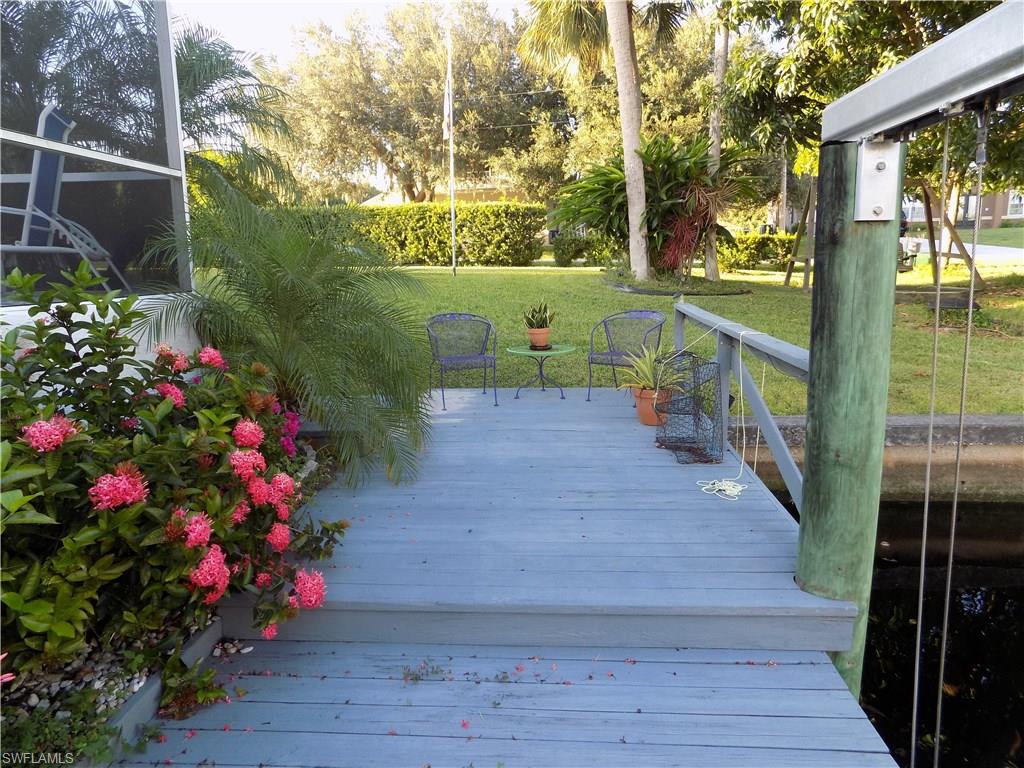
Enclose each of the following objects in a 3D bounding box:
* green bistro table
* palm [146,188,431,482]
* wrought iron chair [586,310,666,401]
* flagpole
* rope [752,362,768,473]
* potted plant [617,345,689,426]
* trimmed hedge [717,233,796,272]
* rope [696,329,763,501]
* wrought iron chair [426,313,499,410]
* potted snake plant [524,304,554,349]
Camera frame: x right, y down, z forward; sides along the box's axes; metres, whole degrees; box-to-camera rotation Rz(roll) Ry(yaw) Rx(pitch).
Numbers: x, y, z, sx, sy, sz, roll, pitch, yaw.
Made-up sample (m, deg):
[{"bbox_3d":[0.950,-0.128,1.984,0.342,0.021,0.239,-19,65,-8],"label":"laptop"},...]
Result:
[{"bbox_3d":[0.292,-0.110,6.516,0.640,0.455,0.640,0,10,5],"label":"green bistro table"},{"bbox_3d":[-1.482,-0.422,4.981,1.850,1.850,1.850,-1,10,4],"label":"palm"},{"bbox_3d":[1.072,-0.267,6.363,0.590,0.800,0.620,7,13,36],"label":"wrought iron chair"},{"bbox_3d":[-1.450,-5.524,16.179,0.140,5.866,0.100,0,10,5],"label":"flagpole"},{"bbox_3d":[1.497,0.177,4.095,0.045,0.760,0.040,0,10,5],"label":"rope"},{"bbox_3d":[1.107,0.003,5.384,0.520,0.590,0.500,-1,10,4],"label":"potted plant"},{"bbox_3d":[5.838,-3.112,16.113,2.200,0.920,0.900,-1,10,4],"label":"trimmed hedge"},{"bbox_3d":[1.278,0.147,3.888,0.420,0.840,0.660,-1,10,4],"label":"rope"},{"bbox_3d":[-0.462,-0.235,6.288,0.590,0.800,0.620,-3,11,-14],"label":"wrought iron chair"},{"bbox_3d":[0.276,-0.556,6.472,0.290,0.440,0.280,0,10,5],"label":"potted snake plant"}]

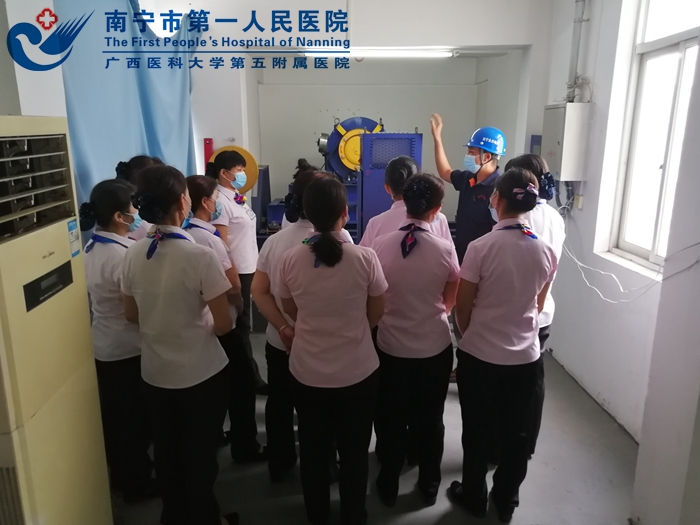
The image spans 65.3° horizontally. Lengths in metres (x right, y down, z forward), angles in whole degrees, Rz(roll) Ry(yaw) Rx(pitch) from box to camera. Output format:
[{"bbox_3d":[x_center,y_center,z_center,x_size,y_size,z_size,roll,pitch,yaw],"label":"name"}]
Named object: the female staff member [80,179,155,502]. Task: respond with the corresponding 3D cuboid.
[{"bbox_3d":[-1.075,0.379,2.629,0.420,1.575,0.310,11,17,41],"label":"female staff member"}]

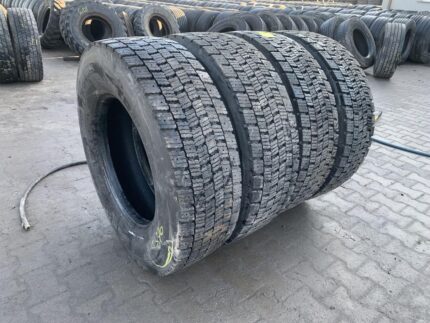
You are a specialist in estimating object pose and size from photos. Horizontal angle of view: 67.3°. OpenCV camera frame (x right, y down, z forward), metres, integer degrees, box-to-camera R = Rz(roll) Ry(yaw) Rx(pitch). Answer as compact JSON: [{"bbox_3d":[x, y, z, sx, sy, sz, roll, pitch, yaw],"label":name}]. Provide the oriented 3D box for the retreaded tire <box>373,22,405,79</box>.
[{"bbox_3d":[3.165,-1.995,5.860,0.315,0.976,0.976,15,29,22],"label":"retreaded tire"}]

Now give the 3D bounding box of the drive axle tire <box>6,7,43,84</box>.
[{"bbox_3d":[-2.700,-1.656,4.655,0.311,1.008,1.008,-6,27,-22],"label":"drive axle tire"}]

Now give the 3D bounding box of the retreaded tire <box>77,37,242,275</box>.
[{"bbox_3d":[-0.304,-0.020,1.463,0.314,1.008,1.008,-19,33,-33],"label":"retreaded tire"}]

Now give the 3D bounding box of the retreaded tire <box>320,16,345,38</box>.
[{"bbox_3d":[2.500,-2.405,6.575,1.014,1.014,0.316,-23,21,-41],"label":"retreaded tire"}]

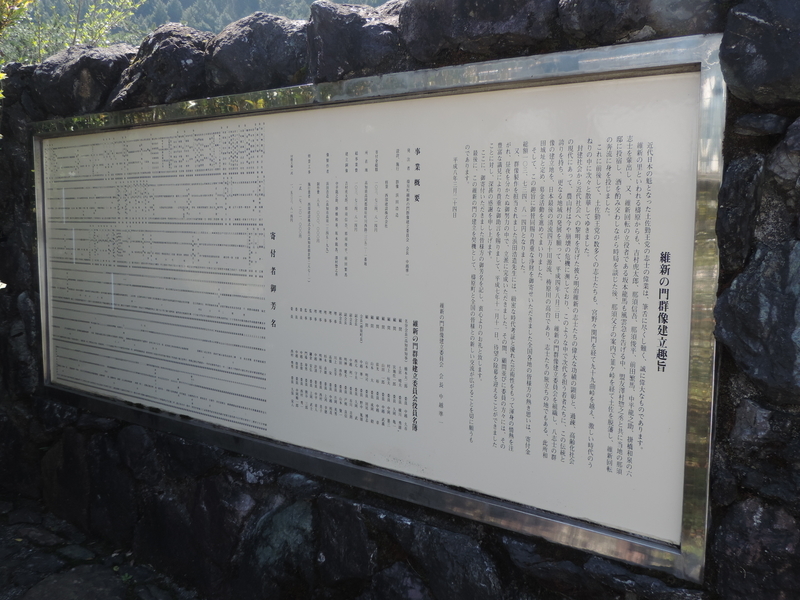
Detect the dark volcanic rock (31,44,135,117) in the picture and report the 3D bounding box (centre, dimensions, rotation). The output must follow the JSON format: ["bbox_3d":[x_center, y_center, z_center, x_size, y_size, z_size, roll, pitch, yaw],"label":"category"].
[{"bbox_3d":[-1.452,-0.998,4.229,0.503,0.292,0.351,5,7,42],"label":"dark volcanic rock"}]

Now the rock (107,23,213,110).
[{"bbox_3d":[-0.957,-0.954,3.784,0.480,0.328,0.351,5,7,42],"label":"rock"}]

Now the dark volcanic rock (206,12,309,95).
[{"bbox_3d":[-0.480,-0.901,3.356,0.445,0.281,0.351,5,7,42],"label":"dark volcanic rock"}]

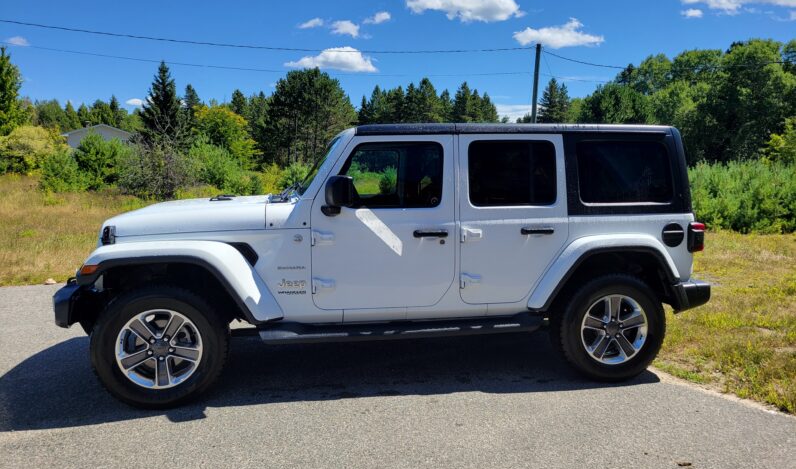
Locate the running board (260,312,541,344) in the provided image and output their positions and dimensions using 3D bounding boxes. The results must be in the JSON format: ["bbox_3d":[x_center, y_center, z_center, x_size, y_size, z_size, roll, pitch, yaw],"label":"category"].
[{"bbox_3d":[0.053,0.622,3.972,1.920,0.125,0.180,-1,8,-10],"label":"running board"}]

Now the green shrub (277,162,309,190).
[{"bbox_3d":[-4.779,-2.617,27.475,1.675,1.373,1.591,-1,7,-10],"label":"green shrub"}]

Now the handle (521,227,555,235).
[{"bbox_3d":[0.946,-0.027,4.052,0.239,0.047,0.050,-1,7,-9],"label":"handle"}]

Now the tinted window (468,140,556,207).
[{"bbox_3d":[0.783,-0.417,4.091,0.620,0.450,0.030,-1,0,-8],"label":"tinted window"}]

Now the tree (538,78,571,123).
[{"bbox_3d":[13.600,-9.058,52.520,3.800,9.080,3.800,2,7,14],"label":"tree"}]

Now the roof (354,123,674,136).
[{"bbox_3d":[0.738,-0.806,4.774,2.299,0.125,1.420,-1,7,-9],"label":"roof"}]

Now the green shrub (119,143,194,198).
[{"bbox_3d":[-8.574,-2.249,21.227,2.501,2.013,2.126,-3,7,-22],"label":"green shrub"}]

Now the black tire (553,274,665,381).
[{"bbox_3d":[1.493,0.644,4.266,0.810,0.800,0.257,-1,8,-10],"label":"black tire"}]

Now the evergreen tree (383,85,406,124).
[{"bbox_3d":[-0.463,-10.180,60.538,3.400,9.410,3.400,0,7,0],"label":"evergreen tree"}]

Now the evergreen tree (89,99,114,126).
[{"bbox_3d":[-33.732,-10.987,68.516,3.400,9.020,3.400,-3,7,-26],"label":"evergreen tree"}]

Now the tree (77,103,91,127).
[{"bbox_3d":[-36.831,-11.097,70.502,2.800,8.770,2.800,-3,7,-27],"label":"tree"}]

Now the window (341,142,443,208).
[{"bbox_3d":[-0.057,-0.387,3.924,0.710,0.434,0.045,-1,0,-9],"label":"window"}]

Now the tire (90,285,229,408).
[{"bbox_3d":[-1.480,0.692,3.778,0.800,0.800,0.255,-1,7,-9],"label":"tire"}]

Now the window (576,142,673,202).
[{"bbox_3d":[1.634,-0.437,4.256,0.740,0.430,0.035,-1,0,-10],"label":"window"}]

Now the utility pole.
[{"bbox_3d":[7.848,-6.866,34.545,0.260,7.960,0.260,4,8,12],"label":"utility pole"}]

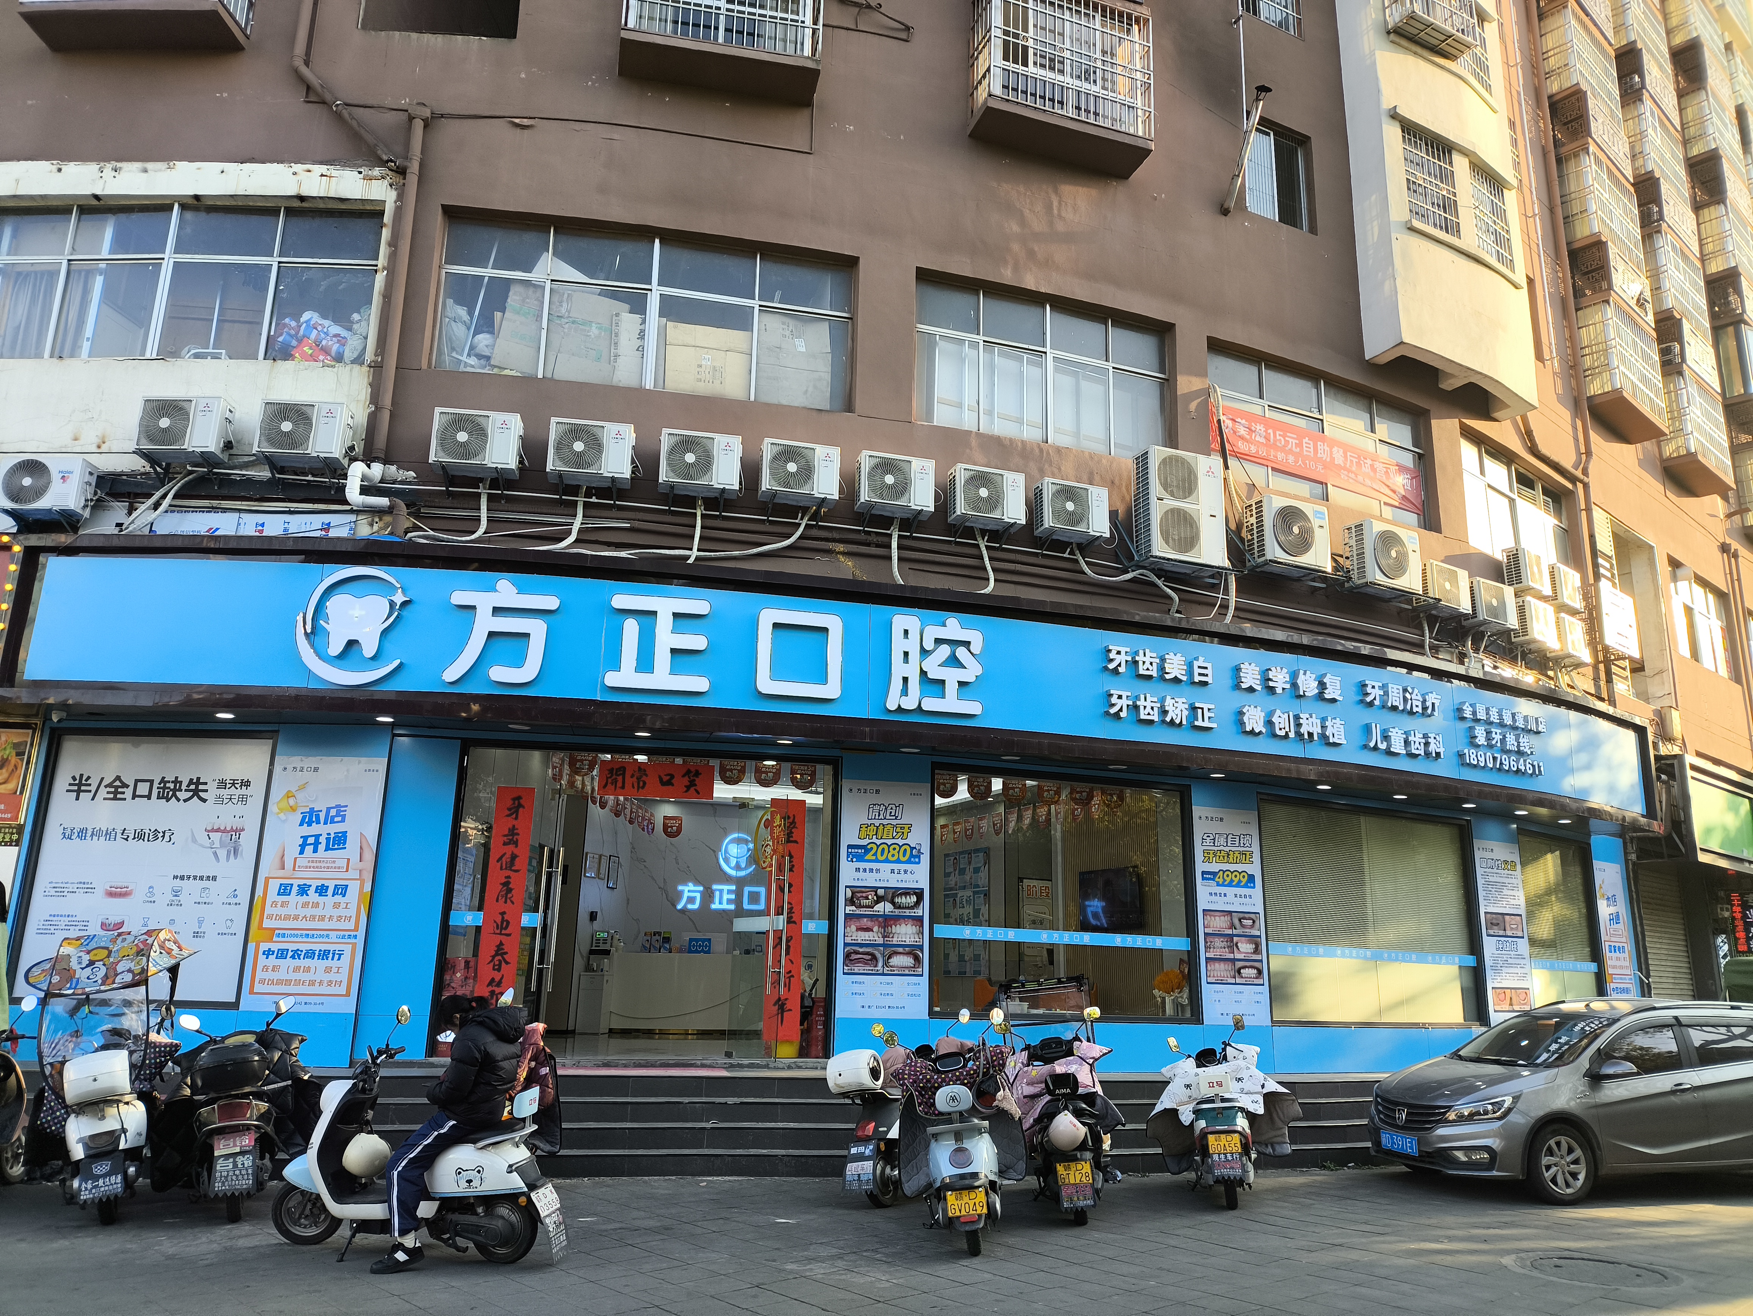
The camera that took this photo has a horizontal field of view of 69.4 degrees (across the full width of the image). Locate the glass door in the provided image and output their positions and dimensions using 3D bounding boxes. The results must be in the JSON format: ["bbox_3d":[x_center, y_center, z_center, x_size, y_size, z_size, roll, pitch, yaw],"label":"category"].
[{"bbox_3d":[-2.138,2.251,11.700,3.546,2.777,0.120,3,-15,-5],"label":"glass door"}]

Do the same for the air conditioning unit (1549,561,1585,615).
[{"bbox_3d":[10.000,-0.990,18.500,0.800,0.560,0.290,14,-19,-39],"label":"air conditioning unit"}]

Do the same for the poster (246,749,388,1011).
[{"bbox_3d":[-4.644,1.856,10.494,0.921,2.081,0.020,2,-15,-2],"label":"poster"}]

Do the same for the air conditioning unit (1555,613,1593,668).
[{"bbox_3d":[9.227,-0.232,16.927,0.760,0.560,0.275,14,-19,-39],"label":"air conditioning unit"}]

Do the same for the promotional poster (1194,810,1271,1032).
[{"bbox_3d":[3.800,2.750,13.550,0.820,2.280,0.040,7,-16,-18],"label":"promotional poster"}]

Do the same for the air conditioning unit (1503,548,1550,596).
[{"bbox_3d":[9.087,-1.159,17.653,0.815,0.545,0.290,14,-19,-40],"label":"air conditioning unit"}]

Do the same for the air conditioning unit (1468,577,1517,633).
[{"bbox_3d":[7.987,-0.672,16.519,0.800,0.560,0.300,10,-17,-31],"label":"air conditioning unit"}]

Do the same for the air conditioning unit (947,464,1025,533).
[{"bbox_3d":[1.184,-1.705,13.567,0.785,0.565,0.280,7,-16,-20],"label":"air conditioning unit"}]

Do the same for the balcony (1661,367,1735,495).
[{"bbox_3d":[15.699,-4.325,24.313,2.077,1.920,0.558,14,-19,-39],"label":"balcony"}]

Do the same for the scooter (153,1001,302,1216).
[{"bbox_3d":[-4.101,2.895,8.255,0.900,1.250,1.750,8,-16,-24],"label":"scooter"}]

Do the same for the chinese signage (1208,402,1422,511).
[{"bbox_3d":[5.511,-2.426,15.675,3.661,0.720,0.050,9,-16,-27],"label":"chinese signage"}]

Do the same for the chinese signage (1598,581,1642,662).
[{"bbox_3d":[11.400,-0.569,19.459,1.255,0.985,0.060,13,-19,-38],"label":"chinese signage"}]

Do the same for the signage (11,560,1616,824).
[{"bbox_3d":[1.642,0.387,13.045,18.300,1.100,1.650,6,-15,-18],"label":"signage"}]

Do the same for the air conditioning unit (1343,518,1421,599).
[{"bbox_3d":[6.015,-1.135,15.027,0.885,0.785,0.375,9,-17,-28],"label":"air conditioning unit"}]

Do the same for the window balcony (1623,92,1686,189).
[{"bbox_3d":[15.515,-9.962,25.302,1.900,1.770,0.600,13,-18,-37],"label":"window balcony"}]

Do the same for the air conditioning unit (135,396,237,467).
[{"bbox_3d":[-6.980,-2.311,12.807,0.800,0.560,0.300,1,-14,0],"label":"air conditioning unit"}]

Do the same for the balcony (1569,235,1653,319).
[{"bbox_3d":[13.091,-6.586,22.590,2.000,1.050,0.600,13,-19,-38],"label":"balcony"}]

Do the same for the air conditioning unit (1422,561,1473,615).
[{"bbox_3d":[7.101,-0.857,15.921,0.800,0.560,0.300,11,-17,-33],"label":"air conditioning unit"}]

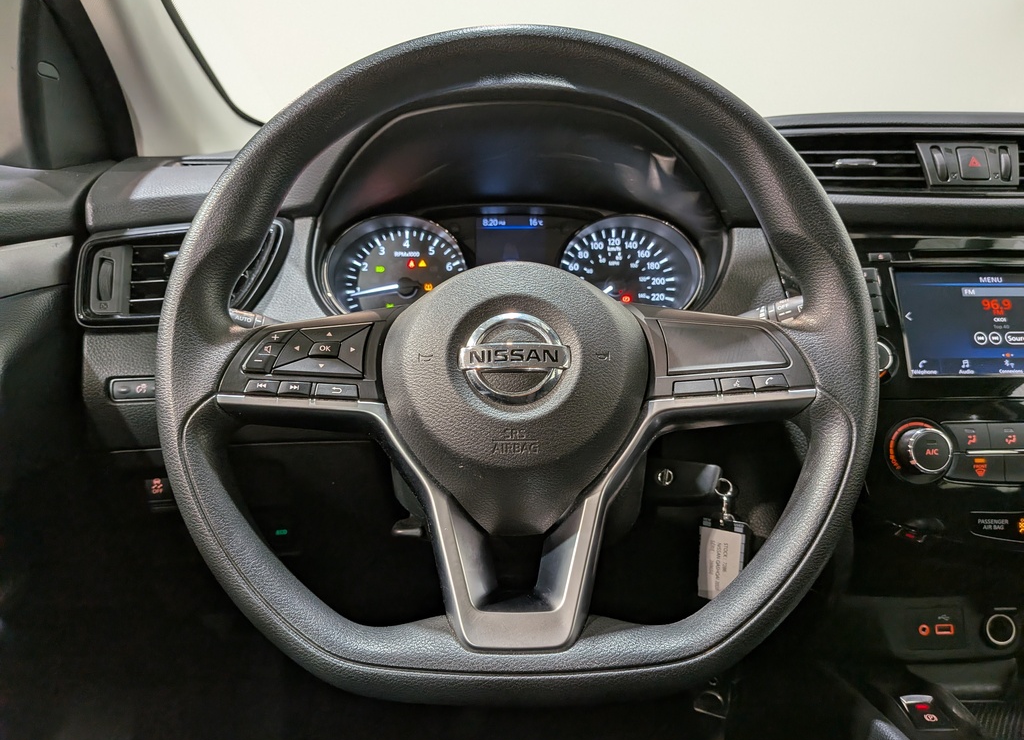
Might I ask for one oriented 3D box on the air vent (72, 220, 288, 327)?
[{"bbox_3d":[-0.262,-0.077,0.570,0.158,0.077,0.045,-2,-9,0],"label":"air vent"}]

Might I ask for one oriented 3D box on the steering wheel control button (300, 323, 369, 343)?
[{"bbox_3d":[-0.096,-0.020,0.387,0.037,0.008,0.006,-3,-15,0],"label":"steering wheel control button"}]

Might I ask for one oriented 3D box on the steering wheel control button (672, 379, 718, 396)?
[{"bbox_3d":[0.098,0.009,0.378,0.024,0.008,0.006,-3,-9,0],"label":"steering wheel control button"}]

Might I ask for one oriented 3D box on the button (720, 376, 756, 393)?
[{"bbox_3d":[0.120,0.008,0.379,0.017,0.007,0.006,-3,-15,0],"label":"button"}]

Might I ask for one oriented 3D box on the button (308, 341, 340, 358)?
[{"bbox_3d":[-0.101,-0.011,0.384,0.015,0.007,0.006,2,-15,0],"label":"button"}]

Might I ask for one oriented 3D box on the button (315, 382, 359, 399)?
[{"bbox_3d":[-0.093,0.011,0.379,0.022,0.007,0.006,2,-15,0],"label":"button"}]

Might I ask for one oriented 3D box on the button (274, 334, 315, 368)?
[{"bbox_3d":[-0.118,-0.011,0.384,0.020,0.019,0.006,0,-15,0],"label":"button"}]

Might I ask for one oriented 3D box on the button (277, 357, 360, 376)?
[{"bbox_3d":[-0.104,-0.002,0.378,0.045,0.009,0.007,3,-9,0],"label":"button"}]

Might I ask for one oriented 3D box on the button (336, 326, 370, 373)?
[{"bbox_3d":[-0.085,-0.011,0.384,0.016,0.026,0.006,0,-15,0],"label":"button"}]

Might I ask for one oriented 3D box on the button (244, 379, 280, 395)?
[{"bbox_3d":[-0.133,0.009,0.379,0.017,0.007,0.006,3,-15,0],"label":"button"}]

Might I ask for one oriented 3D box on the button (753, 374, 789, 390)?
[{"bbox_3d":[0.137,0.007,0.376,0.018,0.008,0.006,-3,-9,0],"label":"button"}]

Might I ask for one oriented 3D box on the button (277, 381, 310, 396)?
[{"bbox_3d":[-0.116,0.010,0.376,0.018,0.008,0.006,3,-9,0],"label":"button"}]

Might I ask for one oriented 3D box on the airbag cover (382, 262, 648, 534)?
[{"bbox_3d":[0.002,0.015,0.384,0.139,0.142,0.050,0,-9,0],"label":"airbag cover"}]

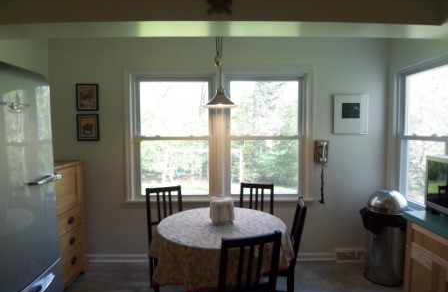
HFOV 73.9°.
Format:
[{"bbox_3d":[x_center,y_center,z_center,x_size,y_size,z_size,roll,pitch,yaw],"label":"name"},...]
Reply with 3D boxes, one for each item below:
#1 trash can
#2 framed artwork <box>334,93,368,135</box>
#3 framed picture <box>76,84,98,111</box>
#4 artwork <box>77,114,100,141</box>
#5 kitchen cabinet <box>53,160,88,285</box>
[{"bbox_3d":[1.606,0.866,2.940,0.413,0.891,0.403,3,5,37],"label":"trash can"},{"bbox_3d":[1.365,-0.339,3.194,0.377,0.418,0.035,0,4,0],"label":"framed artwork"},{"bbox_3d":[-1.461,-0.515,3.185,0.234,0.289,0.023,0,4,0],"label":"framed picture"},{"bbox_3d":[-1.460,-0.195,3.207,0.237,0.287,0.023,0,4,0],"label":"artwork"},{"bbox_3d":[-1.641,0.765,2.622,0.463,1.154,0.805,0,4,0],"label":"kitchen cabinet"}]

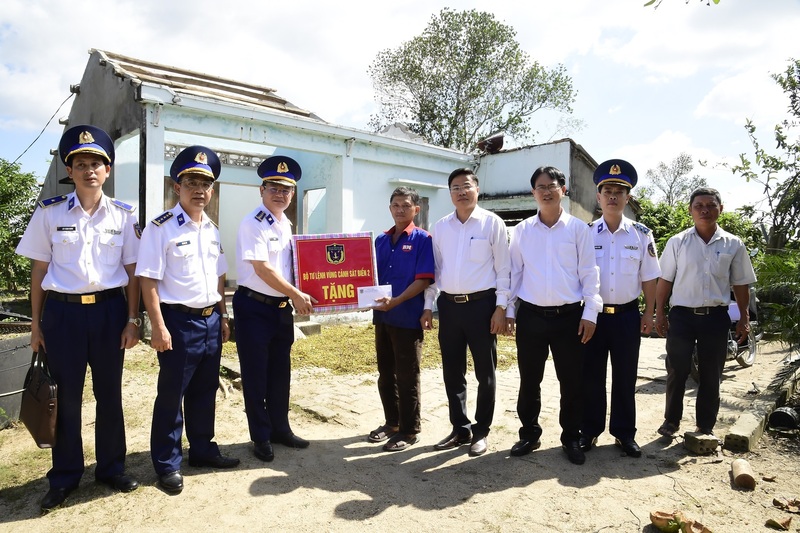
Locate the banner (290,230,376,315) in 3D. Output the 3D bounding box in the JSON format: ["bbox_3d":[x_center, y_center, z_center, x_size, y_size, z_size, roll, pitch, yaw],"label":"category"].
[{"bbox_3d":[-0.372,0.035,3.120,0.455,0.440,0.170,-3,-4,3],"label":"banner"}]

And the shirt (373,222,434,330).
[{"bbox_3d":[0.028,0.062,3.300,0.430,0.660,0.290,1,1,32],"label":"shirt"}]

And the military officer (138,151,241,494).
[{"bbox_3d":[-1.125,0.239,2.860,0.370,1.770,0.520,0,-1,33],"label":"military officer"}]

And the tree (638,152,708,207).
[{"bbox_3d":[10.811,-1.554,21.000,2.700,5.870,2.600,0,1,0],"label":"tree"}]

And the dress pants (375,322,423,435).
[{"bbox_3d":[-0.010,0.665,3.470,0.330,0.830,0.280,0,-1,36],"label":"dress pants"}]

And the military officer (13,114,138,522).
[{"bbox_3d":[-1.555,0.205,2.665,0.580,1.820,0.390,0,0,-27],"label":"military officer"}]

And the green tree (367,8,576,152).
[{"bbox_3d":[2.420,-3.700,18.000,7.100,9.900,6.800,0,0,0],"label":"green tree"}]

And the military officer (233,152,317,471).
[{"bbox_3d":[-0.770,0.220,3.250,0.470,1.800,0.500,0,0,29],"label":"military officer"}]

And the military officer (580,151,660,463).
[{"bbox_3d":[1.309,0.243,3.240,0.540,1.760,0.340,1,1,24],"label":"military officer"}]

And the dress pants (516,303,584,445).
[{"bbox_3d":[0.912,0.645,3.240,0.420,0.870,0.290,0,0,14],"label":"dress pants"}]

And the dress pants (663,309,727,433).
[{"bbox_3d":[1.946,0.663,3.500,0.390,0.820,0.280,1,1,26],"label":"dress pants"}]

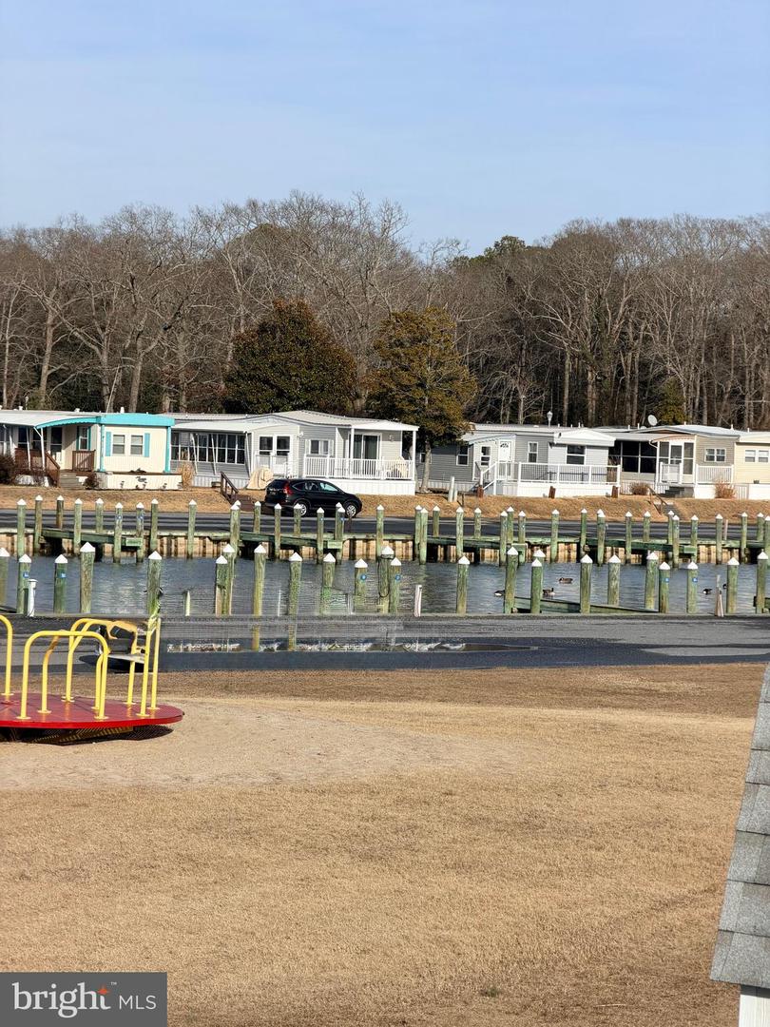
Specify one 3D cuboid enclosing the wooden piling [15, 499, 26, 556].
[{"bbox_3d":[-12.087,0.550,98.524,0.290,2.050,0.290,2,1,0],"label":"wooden piling"}]

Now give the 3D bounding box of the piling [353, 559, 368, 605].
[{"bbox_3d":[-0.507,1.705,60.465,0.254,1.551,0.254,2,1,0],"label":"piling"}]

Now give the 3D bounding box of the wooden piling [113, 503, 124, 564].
[{"bbox_3d":[-8.939,0.632,99.523,0.260,1.980,0.260,2,1,0],"label":"wooden piling"}]

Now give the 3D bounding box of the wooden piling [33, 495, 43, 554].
[{"bbox_3d":[-11.779,0.384,100.616,0.249,1.976,0.249,2,1,0],"label":"wooden piling"}]

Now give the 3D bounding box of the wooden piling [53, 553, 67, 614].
[{"bbox_3d":[-6.673,1.573,60.919,0.270,1.450,0.270,2,2,0],"label":"wooden piling"}]

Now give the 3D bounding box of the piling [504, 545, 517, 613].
[{"bbox_3d":[2.969,1.674,69.521,0.260,1.800,0.260,2,1,0],"label":"piling"}]

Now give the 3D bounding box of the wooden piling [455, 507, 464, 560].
[{"bbox_3d":[2.701,0.758,107.523,0.260,1.980,0.260,2,1,0],"label":"wooden piling"}]

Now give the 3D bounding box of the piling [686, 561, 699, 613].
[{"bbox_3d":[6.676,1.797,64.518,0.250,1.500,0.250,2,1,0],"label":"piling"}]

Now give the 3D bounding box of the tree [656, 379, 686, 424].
[{"bbox_3d":[18.014,-5.384,187.079,2.400,6.200,2.400,1,2,-33],"label":"tree"}]

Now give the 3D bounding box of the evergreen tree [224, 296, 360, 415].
[{"bbox_3d":[-5.328,-6.618,160.115,7.000,9.800,7.000,2,1,0],"label":"evergreen tree"}]

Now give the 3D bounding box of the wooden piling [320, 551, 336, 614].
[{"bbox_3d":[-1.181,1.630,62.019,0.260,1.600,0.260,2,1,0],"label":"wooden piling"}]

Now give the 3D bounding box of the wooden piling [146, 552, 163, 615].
[{"bbox_3d":[-4.982,1.574,64.020,0.280,1.500,0.280,2,2,0],"label":"wooden piling"}]

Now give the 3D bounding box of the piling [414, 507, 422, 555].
[{"bbox_3d":[1.264,0.719,115.027,0.270,2.030,0.270,2,2,0],"label":"piling"}]

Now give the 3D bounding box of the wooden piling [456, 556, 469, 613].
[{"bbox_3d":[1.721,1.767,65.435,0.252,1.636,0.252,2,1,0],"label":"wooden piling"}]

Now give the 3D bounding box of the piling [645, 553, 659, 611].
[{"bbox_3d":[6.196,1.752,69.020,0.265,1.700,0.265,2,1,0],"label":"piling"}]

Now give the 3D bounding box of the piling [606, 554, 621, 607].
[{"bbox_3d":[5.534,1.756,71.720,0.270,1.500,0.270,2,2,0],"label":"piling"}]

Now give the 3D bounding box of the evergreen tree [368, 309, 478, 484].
[{"bbox_3d":[1.937,-5.860,153.000,5.400,9.500,5.400,2,1,0],"label":"evergreen tree"}]

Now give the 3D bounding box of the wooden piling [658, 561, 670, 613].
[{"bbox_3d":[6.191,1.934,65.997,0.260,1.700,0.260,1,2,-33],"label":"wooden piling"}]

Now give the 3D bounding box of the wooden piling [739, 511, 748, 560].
[{"bbox_3d":[14.126,0.954,116.823,0.249,1.985,0.249,2,1,0],"label":"wooden piling"}]

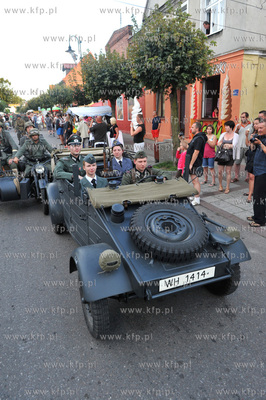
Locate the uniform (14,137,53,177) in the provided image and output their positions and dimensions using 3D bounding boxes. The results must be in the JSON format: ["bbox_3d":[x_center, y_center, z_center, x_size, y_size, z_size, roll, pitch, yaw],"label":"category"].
[{"bbox_3d":[-2.178,-1.031,5.983,0.800,0.900,0.620,-7,19,-20],"label":"uniform"}]

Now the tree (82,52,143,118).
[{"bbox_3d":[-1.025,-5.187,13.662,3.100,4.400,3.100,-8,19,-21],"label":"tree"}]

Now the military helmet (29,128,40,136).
[{"bbox_3d":[-2.111,-1.445,5.720,0.240,0.185,0.290,-11,21,-26],"label":"military helmet"}]

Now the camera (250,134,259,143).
[{"bbox_3d":[1.938,-0.981,4.250,0.140,0.105,0.140,-7,19,-20],"label":"camera"}]

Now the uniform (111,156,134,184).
[{"bbox_3d":[-0.185,-0.426,4.280,0.440,0.600,0.320,-8,20,-23],"label":"uniform"}]

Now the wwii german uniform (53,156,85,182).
[{"bbox_3d":[-0.938,-0.428,4.000,0.540,0.600,0.400,-9,20,-25],"label":"wwii german uniform"}]

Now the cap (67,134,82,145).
[{"bbox_3d":[-0.889,-0.917,4.050,0.255,0.140,0.280,-9,20,-25],"label":"cap"}]

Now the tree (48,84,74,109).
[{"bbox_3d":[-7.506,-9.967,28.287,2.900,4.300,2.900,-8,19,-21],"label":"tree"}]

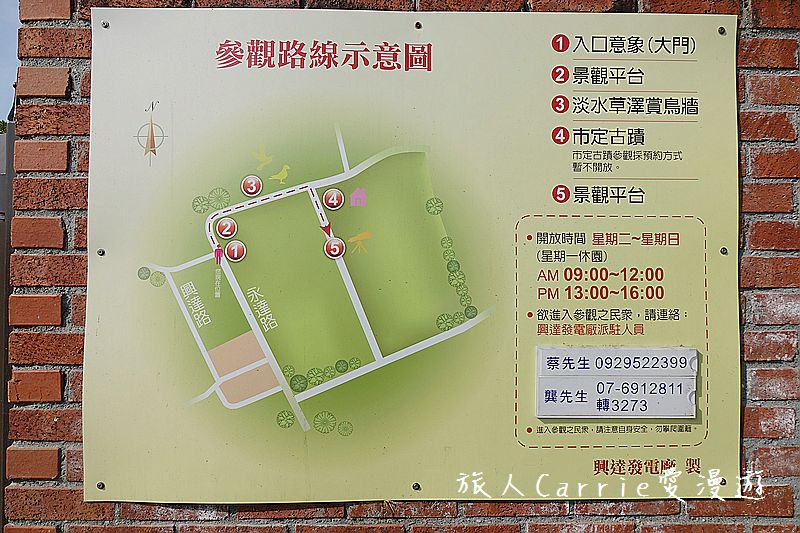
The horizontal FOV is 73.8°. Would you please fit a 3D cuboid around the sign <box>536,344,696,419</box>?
[{"bbox_3d":[0.399,0.214,0.979,0.297,0.128,0.010,0,-1,-1],"label":"sign"}]

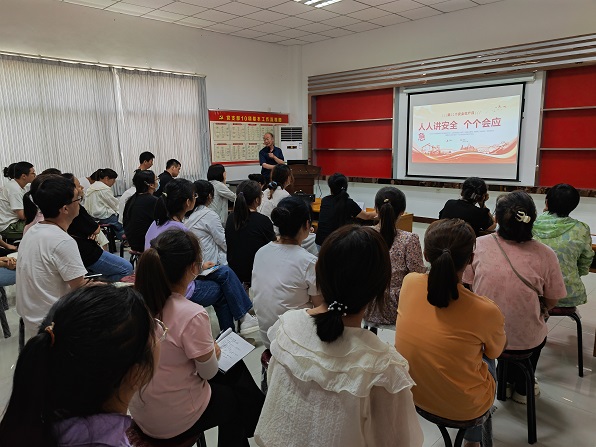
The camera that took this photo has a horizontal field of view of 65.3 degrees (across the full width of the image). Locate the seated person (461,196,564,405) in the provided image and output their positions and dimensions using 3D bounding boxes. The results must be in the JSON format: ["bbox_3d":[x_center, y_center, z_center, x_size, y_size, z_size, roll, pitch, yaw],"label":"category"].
[{"bbox_3d":[1.168,0.424,2.538,0.510,1.210,0.660,5,11,28],"label":"seated person"}]

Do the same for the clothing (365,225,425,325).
[{"bbox_3d":[0.553,0.277,2.672,0.430,0.530,0.300,6,12,36],"label":"clothing"}]

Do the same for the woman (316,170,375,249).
[{"bbox_3d":[0.508,0.127,4.238,0.460,1.190,0.680,6,12,34],"label":"woman"}]

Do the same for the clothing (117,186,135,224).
[{"bbox_3d":[-1.956,-0.119,5.237,0.420,0.540,0.320,9,13,44],"label":"clothing"}]

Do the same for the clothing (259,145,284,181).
[{"bbox_3d":[-0.472,-1.046,8.313,0.500,0.680,0.320,2,10,18],"label":"clothing"}]

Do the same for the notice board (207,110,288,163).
[{"bbox_3d":[-0.924,-1.748,9.620,0.040,1.070,2.110,9,13,44],"label":"notice board"}]

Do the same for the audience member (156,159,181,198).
[{"bbox_3d":[-1.539,-0.183,6.029,0.700,1.300,0.500,-9,13,-41],"label":"audience member"}]

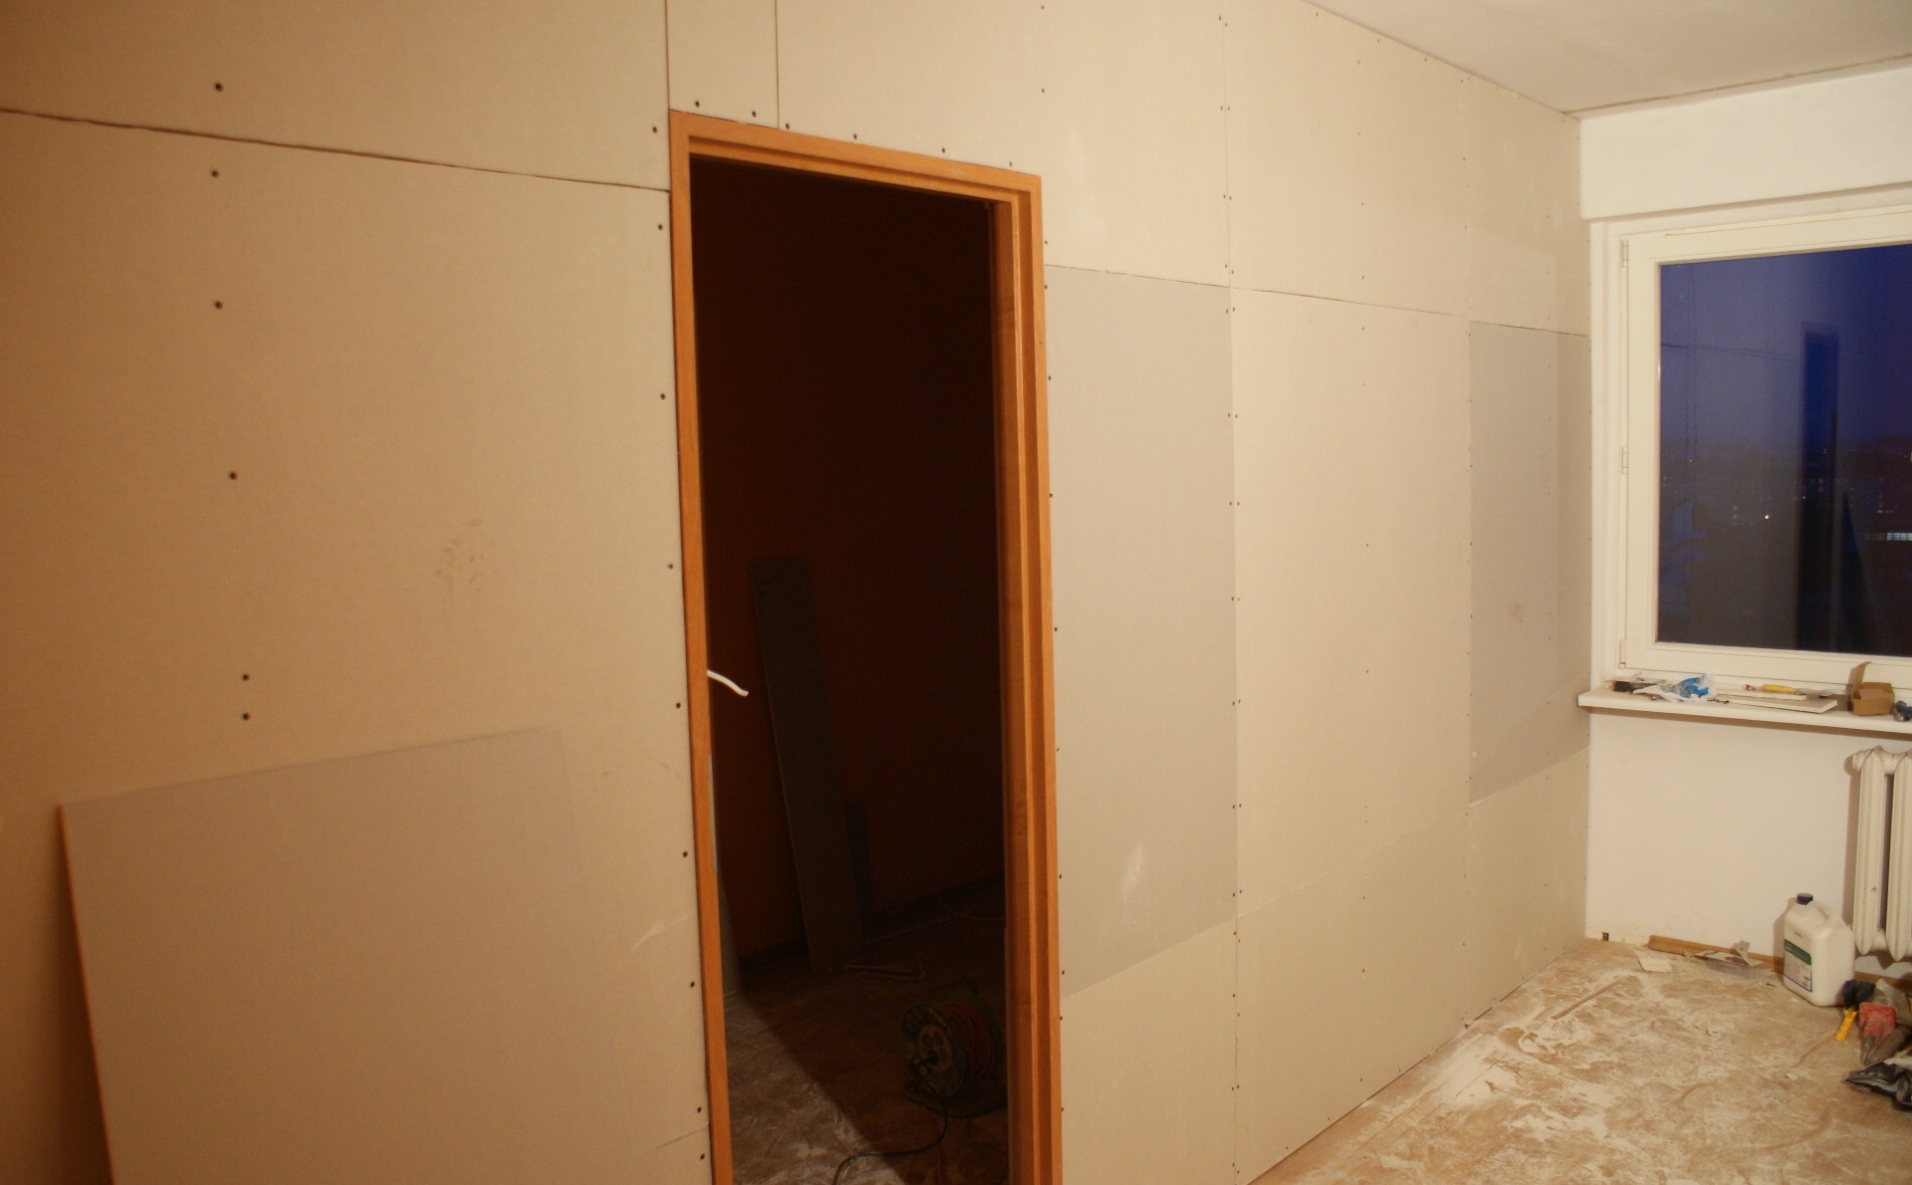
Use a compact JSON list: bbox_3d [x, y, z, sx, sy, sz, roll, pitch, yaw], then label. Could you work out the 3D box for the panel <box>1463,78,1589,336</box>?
[{"bbox_3d":[1.683,-1.103,4.116,0.013,0.665,0.921,3,7,43],"label":"panel"}]

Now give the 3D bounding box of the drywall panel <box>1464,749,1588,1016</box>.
[{"bbox_3d":[1.744,0.873,4.295,0.013,0.641,0.921,3,7,43],"label":"drywall panel"}]

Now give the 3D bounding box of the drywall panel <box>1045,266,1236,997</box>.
[{"bbox_3d":[0.370,0.061,2.783,0.013,1.331,0.612,3,7,43],"label":"drywall panel"}]

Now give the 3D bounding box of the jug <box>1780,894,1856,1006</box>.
[{"bbox_3d":[2.535,1.040,4.130,0.125,0.292,0.182,-2,5,2],"label":"jug"}]

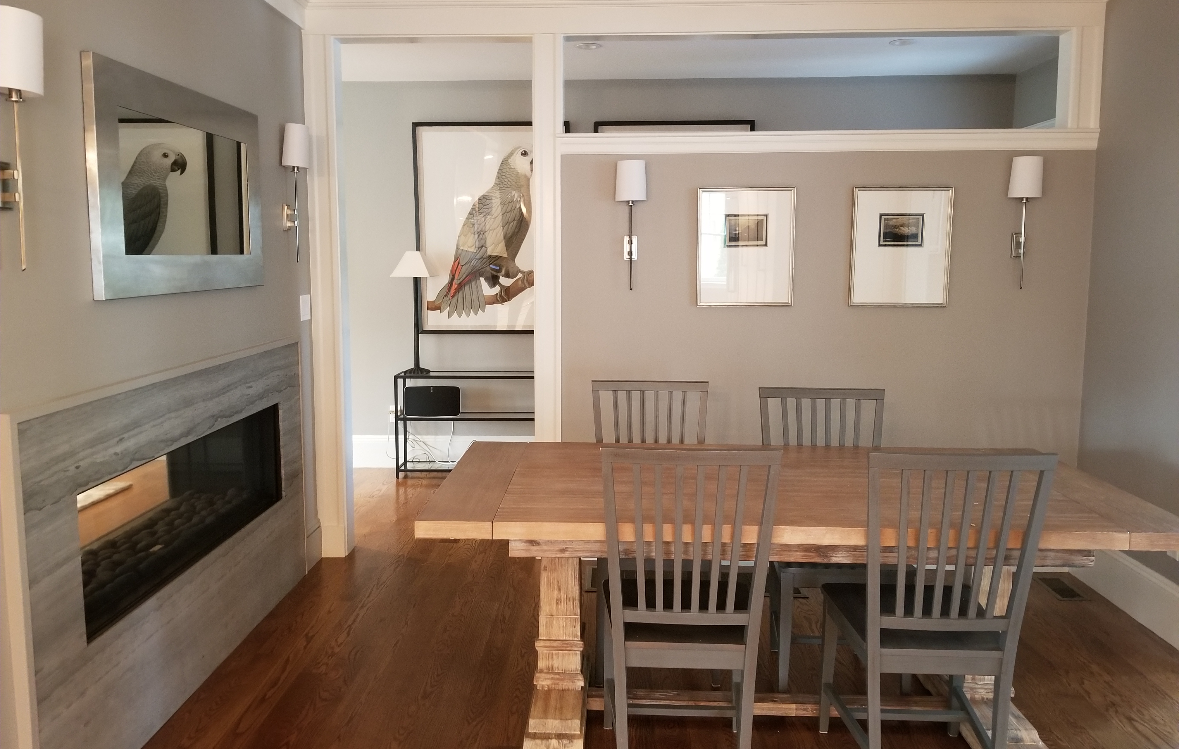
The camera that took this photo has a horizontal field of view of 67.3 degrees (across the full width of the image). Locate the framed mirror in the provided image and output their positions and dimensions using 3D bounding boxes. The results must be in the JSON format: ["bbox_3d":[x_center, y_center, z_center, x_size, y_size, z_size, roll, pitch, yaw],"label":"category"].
[{"bbox_3d":[-1.312,-0.600,2.914,0.035,0.655,1.100,0,8,1],"label":"framed mirror"}]

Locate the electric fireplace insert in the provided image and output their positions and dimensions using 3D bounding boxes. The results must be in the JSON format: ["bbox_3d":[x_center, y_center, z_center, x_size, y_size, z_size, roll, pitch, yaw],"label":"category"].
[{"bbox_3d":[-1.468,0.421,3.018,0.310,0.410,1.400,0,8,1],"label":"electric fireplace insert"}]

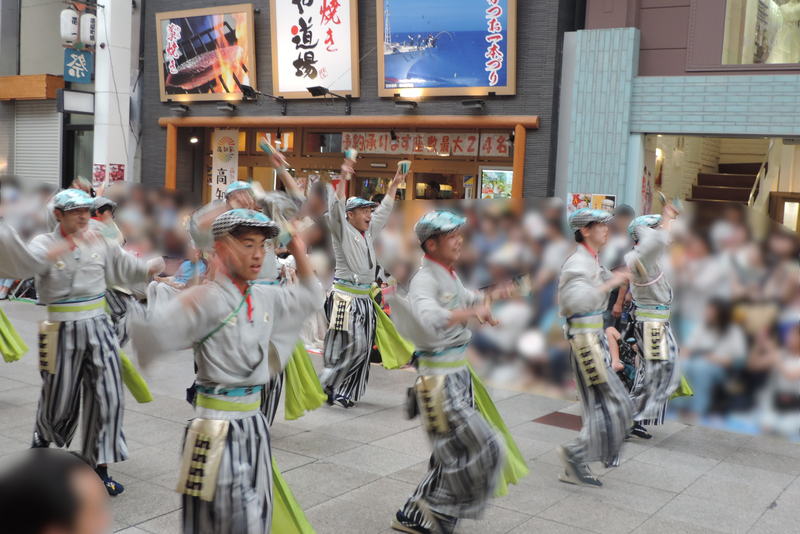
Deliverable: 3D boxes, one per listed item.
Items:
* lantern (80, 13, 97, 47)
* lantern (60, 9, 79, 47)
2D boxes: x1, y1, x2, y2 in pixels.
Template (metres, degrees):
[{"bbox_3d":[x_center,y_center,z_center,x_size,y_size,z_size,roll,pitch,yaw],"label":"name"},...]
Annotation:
[{"bbox_3d":[-4.468,-3.398,13.280,0.245,0.510,0.245,5,5,33],"label":"lantern"},{"bbox_3d":[-4.641,-3.375,13.000,0.245,0.510,0.245,5,5,33],"label":"lantern"}]

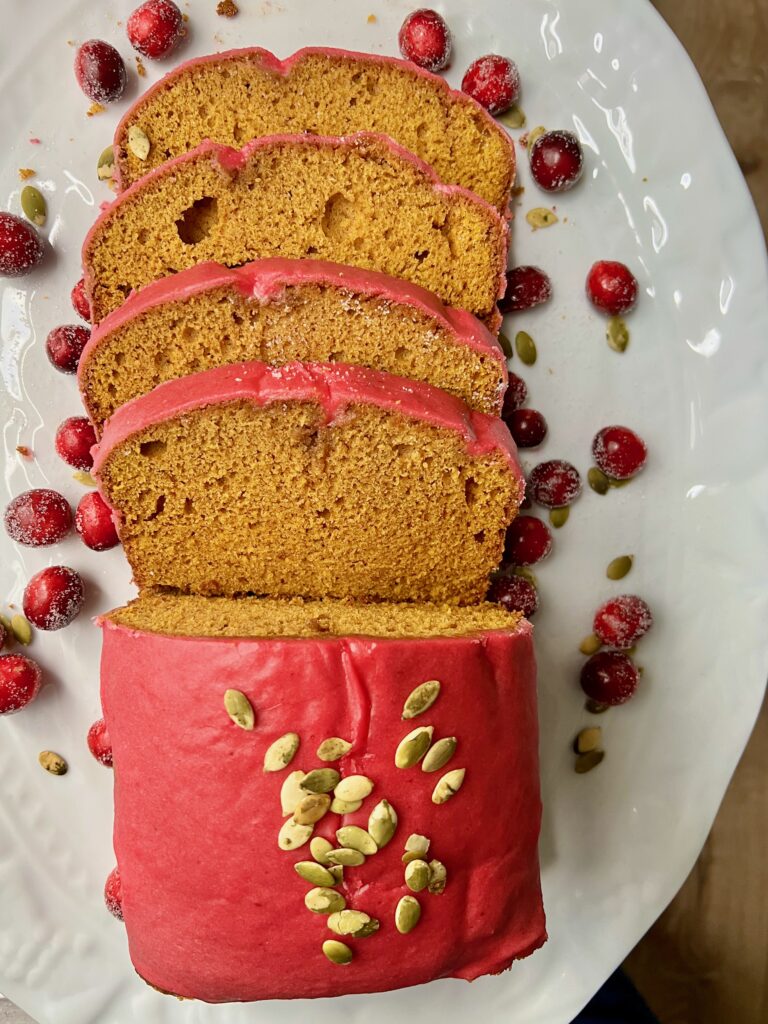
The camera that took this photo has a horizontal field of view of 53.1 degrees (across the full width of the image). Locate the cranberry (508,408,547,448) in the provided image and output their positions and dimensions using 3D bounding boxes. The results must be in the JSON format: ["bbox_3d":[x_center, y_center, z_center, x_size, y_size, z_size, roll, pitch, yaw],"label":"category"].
[{"bbox_3d":[0.050,-0.029,0.268,0.014,0.014,0.014,0,90,0],"label":"cranberry"}]

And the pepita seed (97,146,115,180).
[{"bbox_3d":[-0.090,-0.114,0.250,0.007,0.003,0.013,12,91,-1],"label":"pepita seed"}]

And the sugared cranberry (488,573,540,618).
[{"bbox_3d":[0.041,0.027,0.244,0.016,0.015,0.015,0,91,-1],"label":"sugared cranberry"}]

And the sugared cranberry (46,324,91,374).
[{"bbox_3d":[-0.100,-0.052,0.244,0.015,0.015,0.015,0,91,-1],"label":"sugared cranberry"}]

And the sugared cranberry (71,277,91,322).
[{"bbox_3d":[-0.095,-0.070,0.253,0.015,0.015,0.017,-18,94,1],"label":"sugared cranberry"}]

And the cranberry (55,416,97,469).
[{"bbox_3d":[-0.106,-0.024,0.267,0.017,0.017,0.018,0,90,0],"label":"cranberry"}]

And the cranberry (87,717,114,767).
[{"bbox_3d":[-0.092,0.079,0.262,0.017,0.017,0.017,0,94,0],"label":"cranberry"}]

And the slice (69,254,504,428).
[{"bbox_3d":[-0.025,-0.036,0.226,0.119,0.018,0.070,0,124,0],"label":"slice"}]

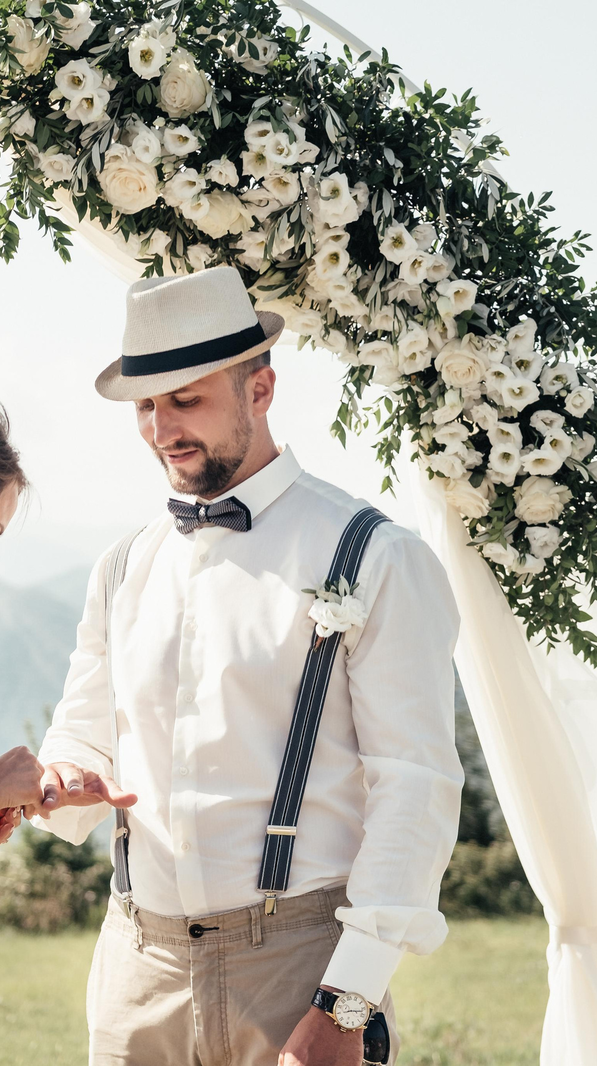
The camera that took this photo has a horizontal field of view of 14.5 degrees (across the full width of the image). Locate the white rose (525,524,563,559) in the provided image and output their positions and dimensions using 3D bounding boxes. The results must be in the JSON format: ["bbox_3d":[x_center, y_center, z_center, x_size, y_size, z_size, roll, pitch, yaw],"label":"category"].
[{"bbox_3d":[0.355,0.012,3.400,0.054,0.051,0.045,0,-2,-5],"label":"white rose"}]

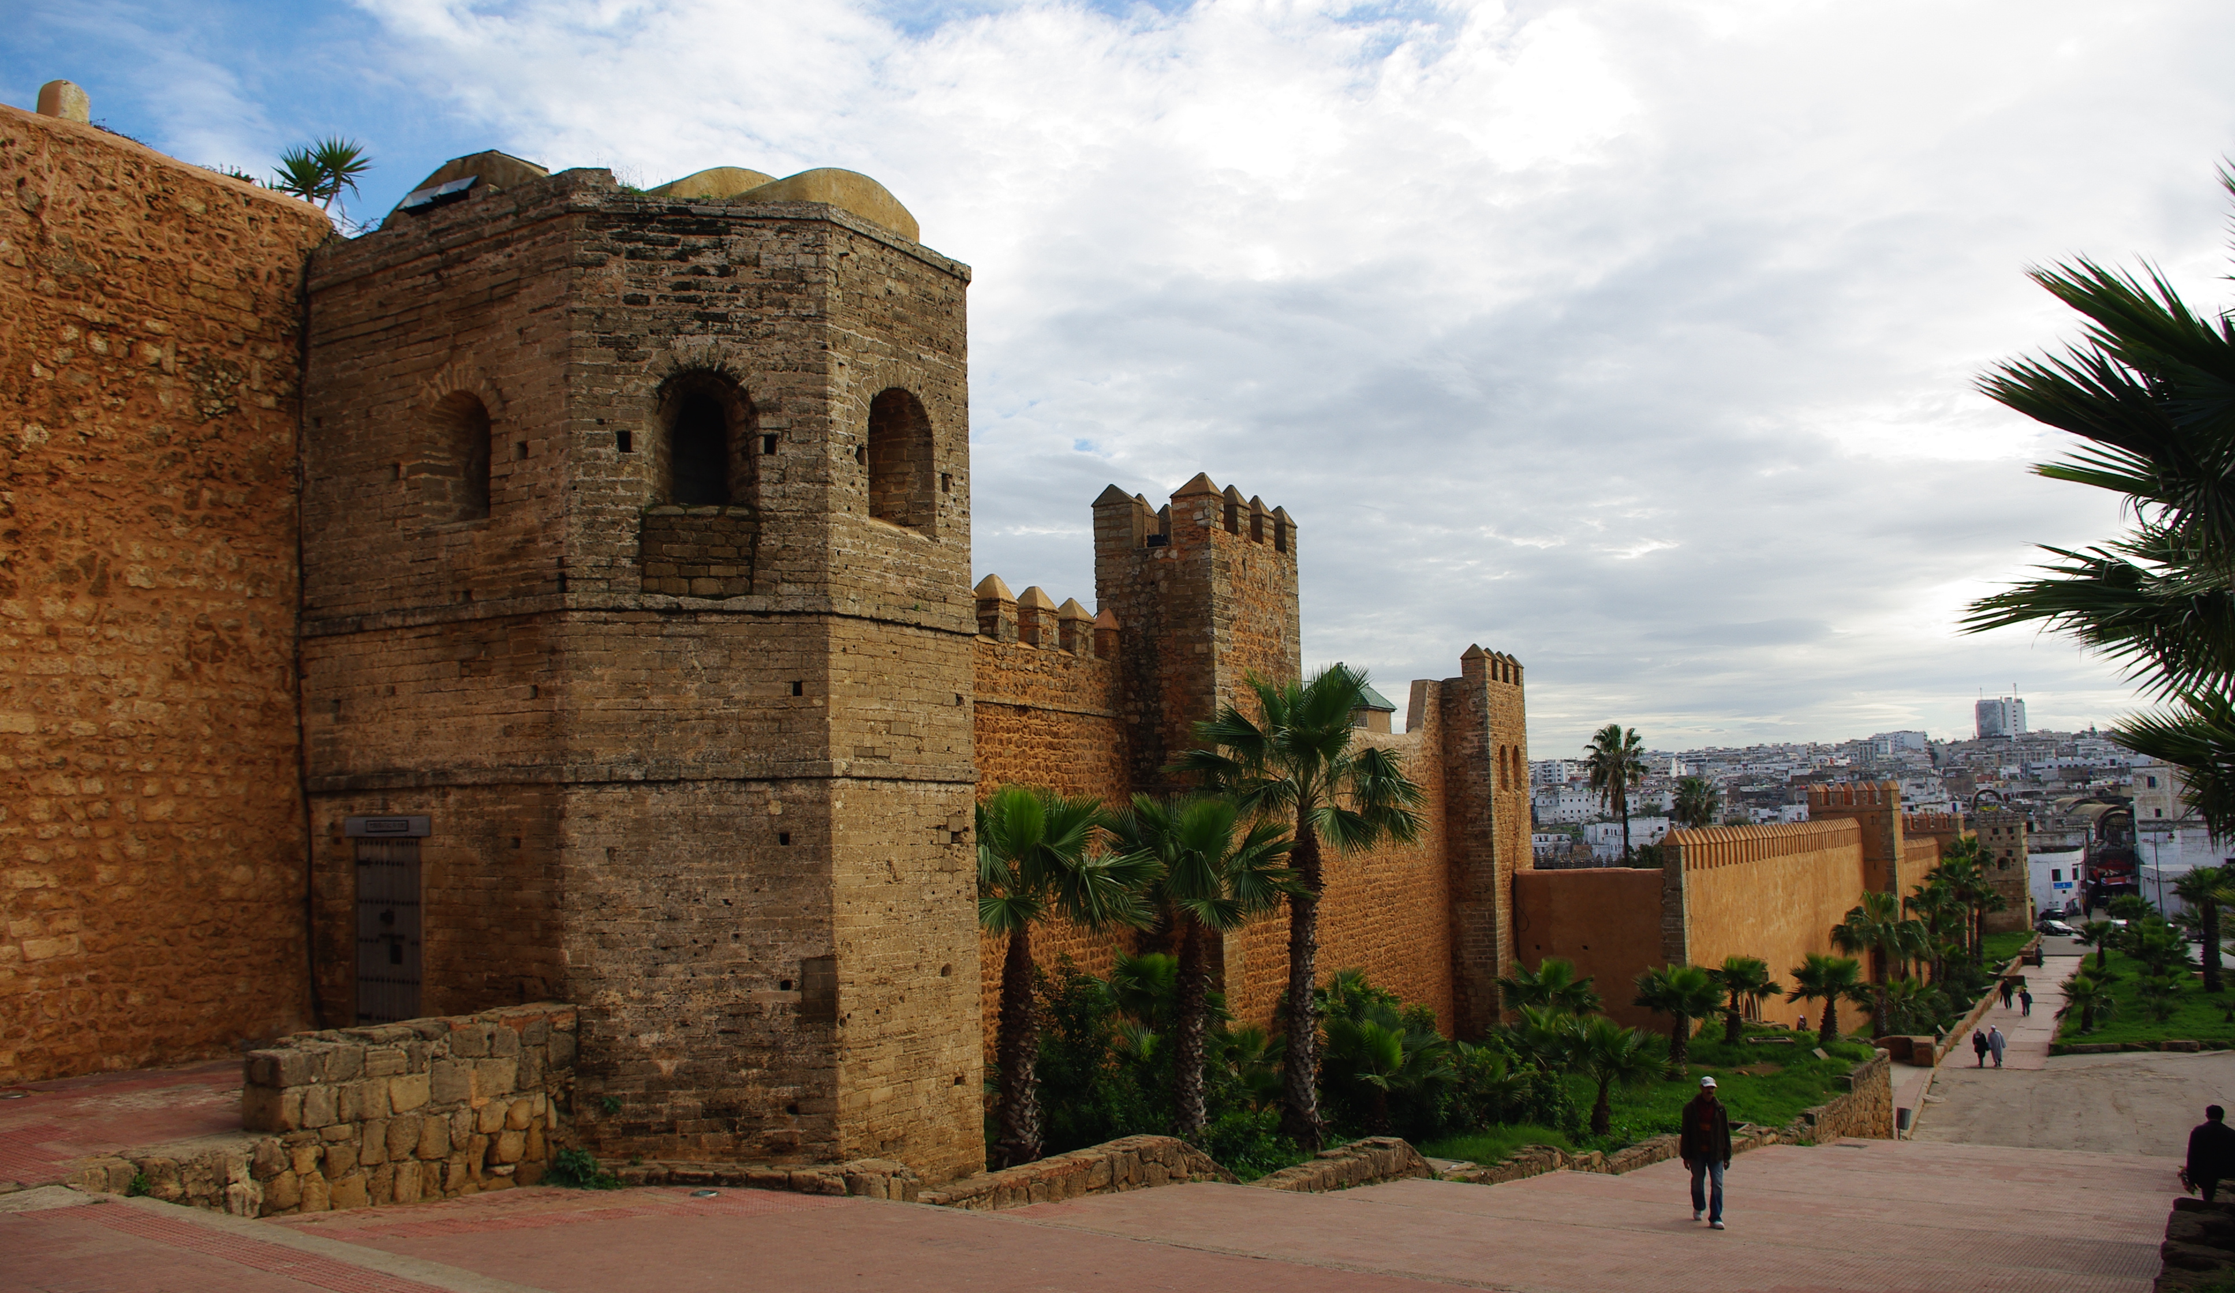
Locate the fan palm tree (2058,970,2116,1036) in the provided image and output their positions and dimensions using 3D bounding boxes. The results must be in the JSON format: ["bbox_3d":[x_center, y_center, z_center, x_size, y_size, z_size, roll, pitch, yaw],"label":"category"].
[{"bbox_3d":[48.582,17.811,84.147,2.889,3.190,2.889,-1,-5,0],"label":"fan palm tree"}]

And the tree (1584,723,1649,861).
[{"bbox_3d":[26.993,10.325,90.570,3.486,12.361,3.486,-1,-5,0],"label":"tree"}]

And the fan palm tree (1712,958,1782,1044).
[{"bbox_3d":[15.413,8.655,41.099,1.796,2.148,1.796,-1,-5,0],"label":"fan palm tree"}]

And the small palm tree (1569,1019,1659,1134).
[{"bbox_3d":[8.313,7.185,28.090,1.519,1.950,1.519,-1,-5,0],"label":"small palm tree"}]

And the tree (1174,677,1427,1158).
[{"bbox_3d":[2.823,3.991,25.718,3.860,7.260,3.860,-2,-5,0],"label":"tree"}]

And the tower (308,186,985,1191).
[{"bbox_3d":[-5.298,0.318,21.587,6.520,12.200,6.440,-5,-6,33],"label":"tower"}]

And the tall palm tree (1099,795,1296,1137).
[{"bbox_3d":[1.179,4.672,24.388,2.940,4.900,2.940,-2,-5,0],"label":"tall palm tree"}]

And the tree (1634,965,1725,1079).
[{"bbox_3d":[11.909,7.979,35.609,1.926,2.370,1.926,-1,-5,0],"label":"tree"}]

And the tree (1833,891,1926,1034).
[{"bbox_3d":[35.167,14.729,77.449,4.260,6.530,4.260,-2,-5,0],"label":"tree"}]

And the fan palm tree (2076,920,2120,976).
[{"bbox_3d":[74.294,22.755,127.193,3.176,4.184,3.176,-1,-5,0],"label":"fan palm tree"}]

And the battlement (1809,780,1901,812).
[{"bbox_3d":[41.538,8.494,94.568,4.160,1.780,4.160,-5,-6,32],"label":"battlement"}]

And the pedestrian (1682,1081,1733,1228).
[{"bbox_3d":[6.955,5.943,19.782,0.580,1.730,0.420,-3,-6,13],"label":"pedestrian"}]

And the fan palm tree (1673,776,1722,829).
[{"bbox_3d":[38.768,14.208,111.122,3.450,11.160,3.450,-2,-5,0],"label":"fan palm tree"}]

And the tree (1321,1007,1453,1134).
[{"bbox_3d":[4.193,6.593,26.088,2.063,1.916,2.063,-1,-5,0],"label":"tree"}]

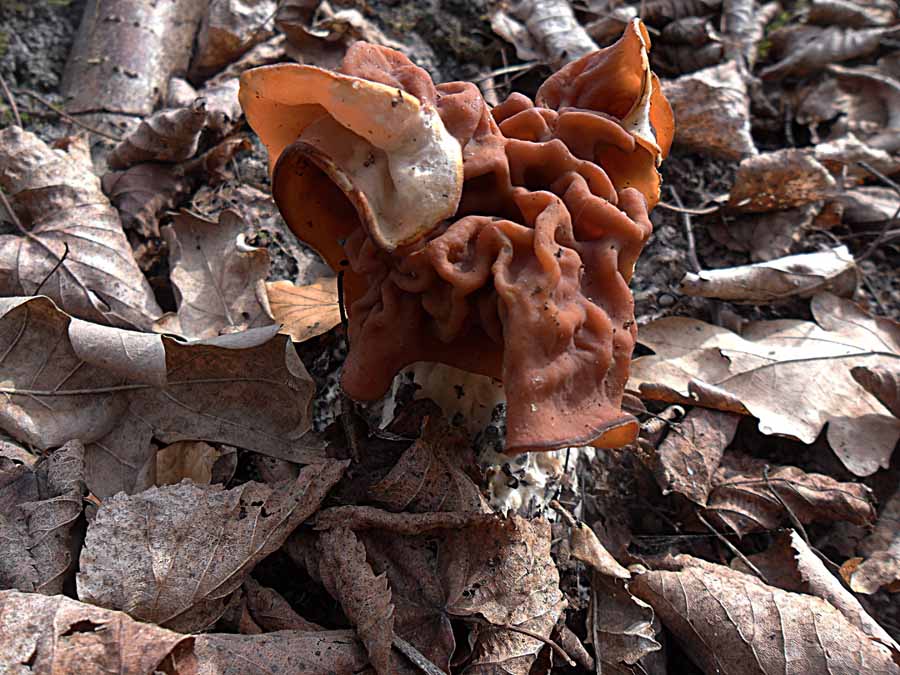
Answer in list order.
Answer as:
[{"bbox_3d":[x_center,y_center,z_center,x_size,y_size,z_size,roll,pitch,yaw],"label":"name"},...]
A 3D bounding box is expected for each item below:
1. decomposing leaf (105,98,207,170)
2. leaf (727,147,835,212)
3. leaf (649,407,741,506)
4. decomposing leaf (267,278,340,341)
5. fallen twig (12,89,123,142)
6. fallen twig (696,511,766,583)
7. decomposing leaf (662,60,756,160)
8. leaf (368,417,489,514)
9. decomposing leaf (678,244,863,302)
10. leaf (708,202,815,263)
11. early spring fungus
[{"bbox_3d":[-0.172,-0.120,0.415,0.053,0.018,0.032,-10,58,-6],"label":"decomposing leaf"},{"bbox_3d":[0.184,-0.088,0.390,0.059,0.018,0.038,3,67,4],"label":"leaf"},{"bbox_3d":[0.082,0.040,0.235,0.031,0.013,0.038,6,67,8],"label":"leaf"},{"bbox_3d":[-0.063,-0.012,0.305,0.032,0.007,0.028,-4,62,-2],"label":"decomposing leaf"},{"bbox_3d":[-0.267,-0.155,0.485,0.143,0.005,0.006,27,44,29],"label":"fallen twig"},{"bbox_3d":[0.090,0.067,0.226,0.002,0.002,0.031,-21,46,-22],"label":"fallen twig"},{"bbox_3d":[0.161,-0.145,0.450,0.070,0.030,0.058,0,72,0],"label":"decomposing leaf"},{"bbox_3d":[-0.008,0.044,0.240,0.040,0.014,0.029,-4,67,-2],"label":"leaf"},{"bbox_3d":[0.141,-0.027,0.310,0.078,0.019,0.022,5,37,6],"label":"decomposing leaf"},{"bbox_3d":[0.158,-0.053,0.355,0.054,0.018,0.042,0,52,0],"label":"leaf"},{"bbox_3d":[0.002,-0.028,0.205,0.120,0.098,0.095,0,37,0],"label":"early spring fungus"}]

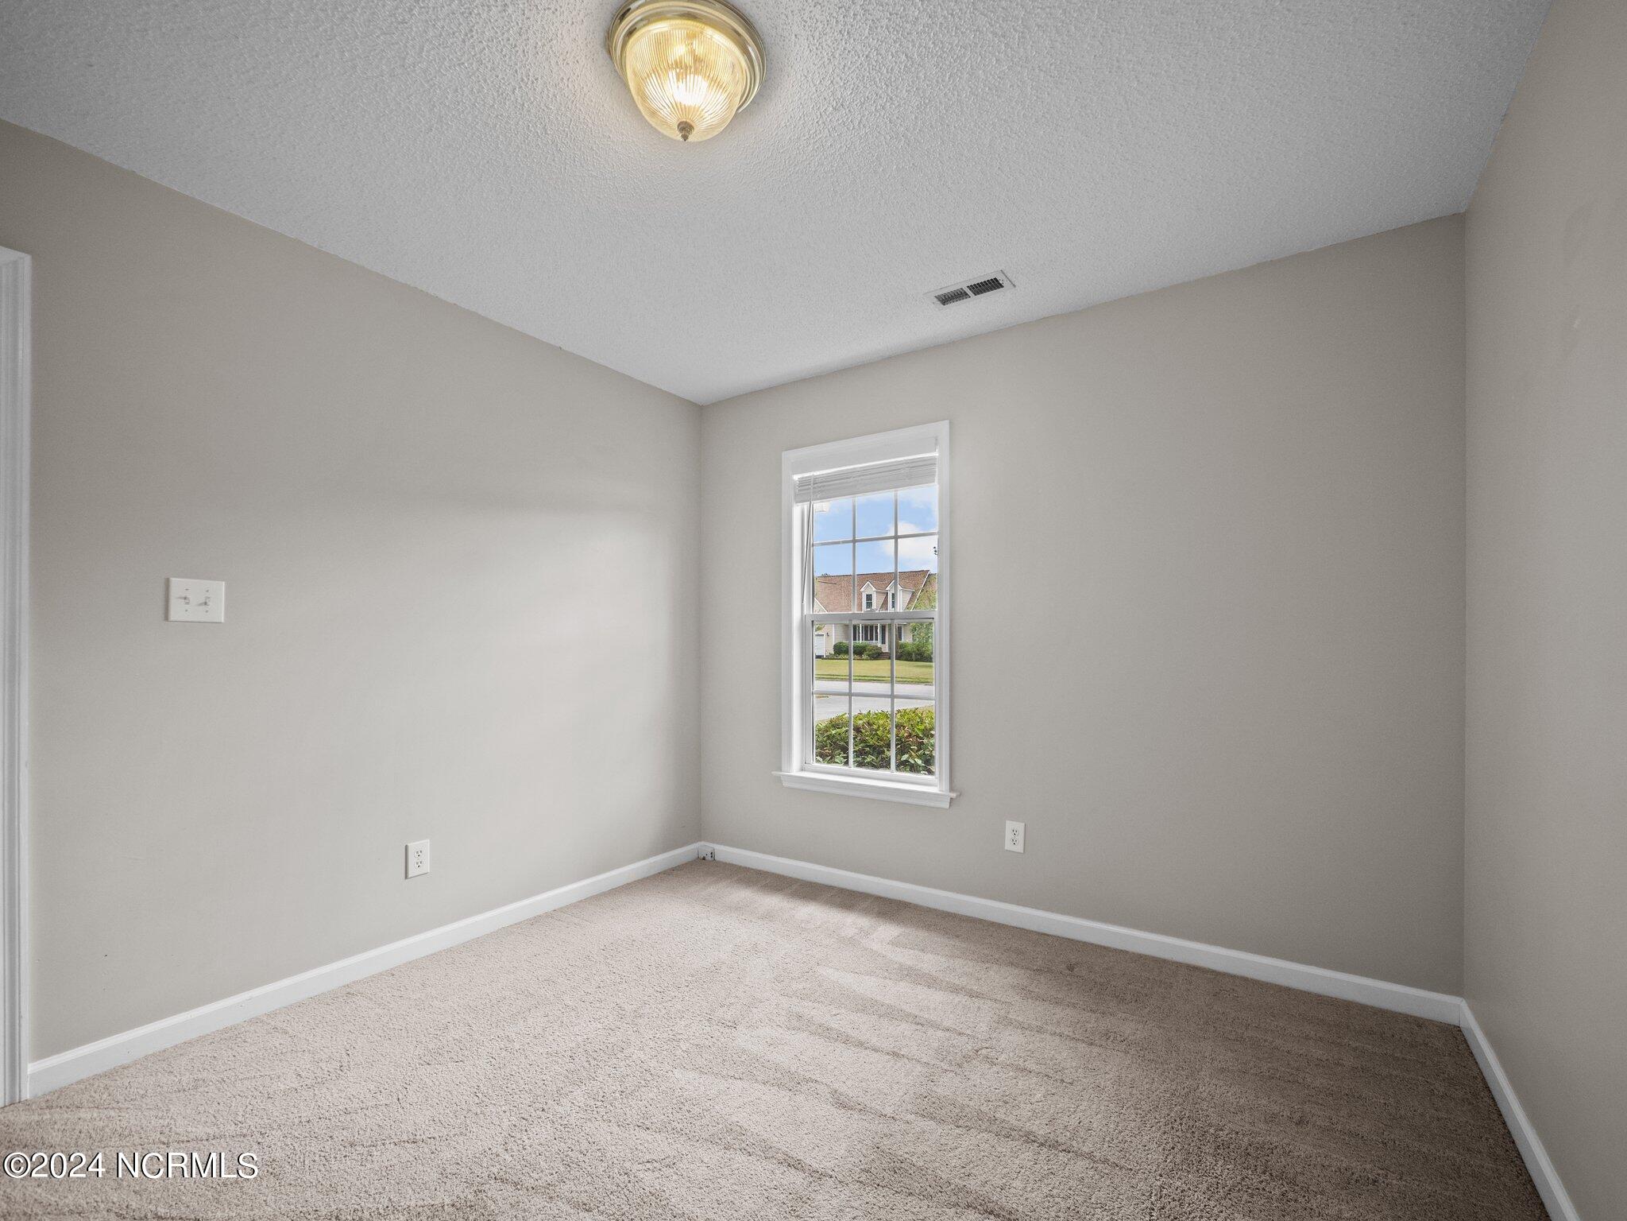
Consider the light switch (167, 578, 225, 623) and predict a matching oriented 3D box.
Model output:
[{"bbox_3d":[-1.791,-0.028,1.912,0.020,0.125,0.121,-1,-2,36],"label":"light switch"}]

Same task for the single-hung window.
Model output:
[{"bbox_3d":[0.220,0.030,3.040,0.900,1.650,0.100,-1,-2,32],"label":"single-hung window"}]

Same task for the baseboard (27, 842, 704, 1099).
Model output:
[{"bbox_3d":[-1.287,1.241,2.595,0.017,0.088,2.330,-2,-4,36],"label":"baseboard"}]

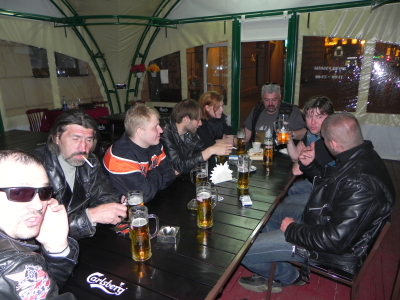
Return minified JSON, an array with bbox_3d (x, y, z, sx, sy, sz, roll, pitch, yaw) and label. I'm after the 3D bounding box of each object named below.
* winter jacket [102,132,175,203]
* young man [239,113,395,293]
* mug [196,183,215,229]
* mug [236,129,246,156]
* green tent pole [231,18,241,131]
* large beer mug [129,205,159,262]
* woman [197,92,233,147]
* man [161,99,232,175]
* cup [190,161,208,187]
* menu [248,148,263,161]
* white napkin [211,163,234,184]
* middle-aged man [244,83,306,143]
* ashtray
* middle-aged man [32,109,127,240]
[{"bbox_3d":[-0.370,0.211,1.782,0.470,0.540,0.530,2,14,13],"label":"winter jacket"},{"bbox_3d":[0.586,0.402,1.678,0.840,1.230,0.620,8,17,32],"label":"young man"},{"bbox_3d":[0.041,0.254,1.406,0.114,0.200,0.074,-9,17,-29],"label":"mug"},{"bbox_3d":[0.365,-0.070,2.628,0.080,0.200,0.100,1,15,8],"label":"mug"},{"bbox_3d":[0.647,-1.117,5.390,0.135,2.307,0.135,7,16,27],"label":"green tent pole"},{"bbox_3d":[-0.207,0.316,1.135,0.104,0.190,0.071,-1,14,0],"label":"large beer mug"},{"bbox_3d":[0.228,0.115,2.723,0.640,1.280,0.460,4,15,18],"label":"woman"},{"bbox_3d":[0.020,0.242,2.309,0.660,1.250,0.520,5,16,23],"label":"man"},{"bbox_3d":[-0.001,0.172,1.725,0.114,0.200,0.074,-9,17,-29],"label":"cup"},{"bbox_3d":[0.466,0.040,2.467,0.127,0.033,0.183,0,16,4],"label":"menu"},{"bbox_3d":[0.138,0.144,1.937,0.130,0.125,0.045,-8,15,-24],"label":"white napkin"},{"bbox_3d":[0.683,0.048,2.892,0.620,1.330,0.700,5,15,23],"label":"middle-aged man"},{"bbox_3d":[-0.132,0.361,1.278,0.078,0.031,0.078,1,14,9],"label":"ashtray"},{"bbox_3d":[-0.630,0.438,1.551,0.700,1.270,0.600,10,18,37],"label":"middle-aged man"}]

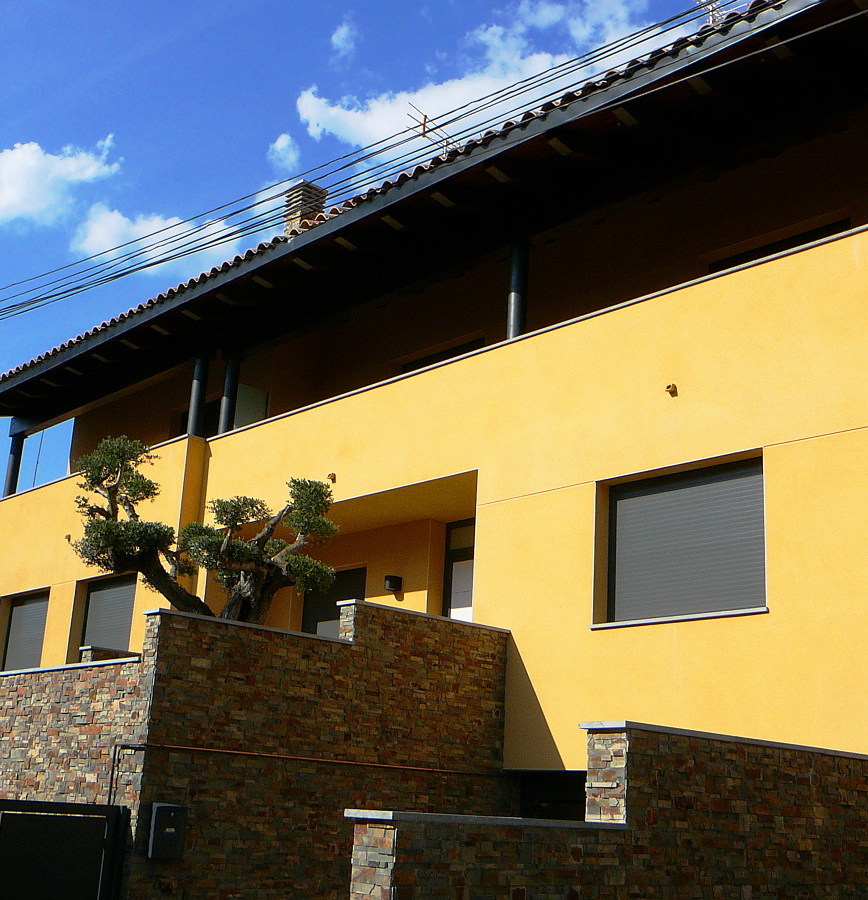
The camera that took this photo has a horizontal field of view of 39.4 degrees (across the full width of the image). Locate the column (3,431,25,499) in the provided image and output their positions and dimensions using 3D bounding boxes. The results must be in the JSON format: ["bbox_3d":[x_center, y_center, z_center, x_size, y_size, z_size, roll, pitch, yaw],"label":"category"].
[{"bbox_3d":[-7.381,0.282,21.343,0.200,1.154,0.200,18,-22,-40],"label":"column"}]

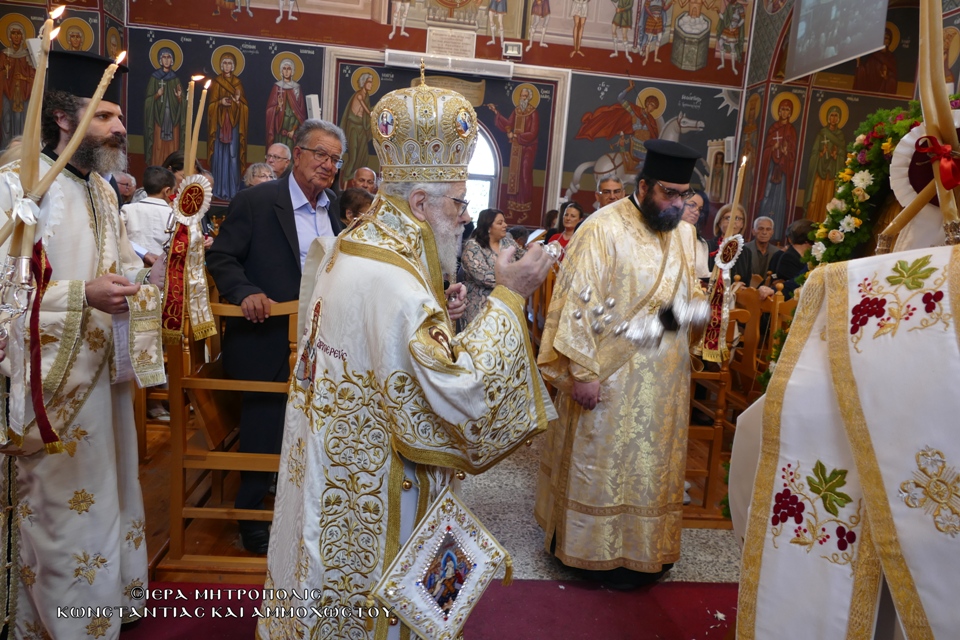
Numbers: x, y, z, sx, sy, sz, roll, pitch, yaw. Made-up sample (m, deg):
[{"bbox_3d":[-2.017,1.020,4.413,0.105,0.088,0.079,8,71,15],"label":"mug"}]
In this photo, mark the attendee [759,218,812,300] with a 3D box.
[{"bbox_3d":[2.246,0.071,4.906,0.420,1.609,0.500,10,9,36],"label":"attendee"}]

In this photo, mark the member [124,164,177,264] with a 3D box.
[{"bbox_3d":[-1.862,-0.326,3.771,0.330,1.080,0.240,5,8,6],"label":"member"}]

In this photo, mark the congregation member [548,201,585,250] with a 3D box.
[{"bbox_3d":[0.673,-0.168,5.658,0.440,1.640,0.300,4,8,0],"label":"congregation member"}]

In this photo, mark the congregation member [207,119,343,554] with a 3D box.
[{"bbox_3d":[-0.790,0.086,2.596,0.560,1.730,0.430,-1,9,-36],"label":"congregation member"}]

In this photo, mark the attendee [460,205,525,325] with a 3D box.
[{"bbox_3d":[0.004,-0.068,5.000,0.360,1.513,0.460,11,10,40],"label":"attendee"}]

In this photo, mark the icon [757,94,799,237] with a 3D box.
[{"bbox_3d":[2.848,-1.462,6.350,0.340,1.361,0.030,4,8,-6],"label":"icon"}]

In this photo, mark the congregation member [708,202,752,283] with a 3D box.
[{"bbox_3d":[1.671,0.023,4.710,0.460,1.667,0.320,6,8,8],"label":"congregation member"}]

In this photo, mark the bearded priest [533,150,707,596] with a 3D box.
[{"bbox_3d":[0.608,0.190,2.719,0.600,1.800,0.480,-1,9,-33],"label":"bearded priest"}]

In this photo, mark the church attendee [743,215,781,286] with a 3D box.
[{"bbox_3d":[2.263,-0.041,5.609,0.480,1.646,0.320,7,8,17],"label":"church attendee"}]

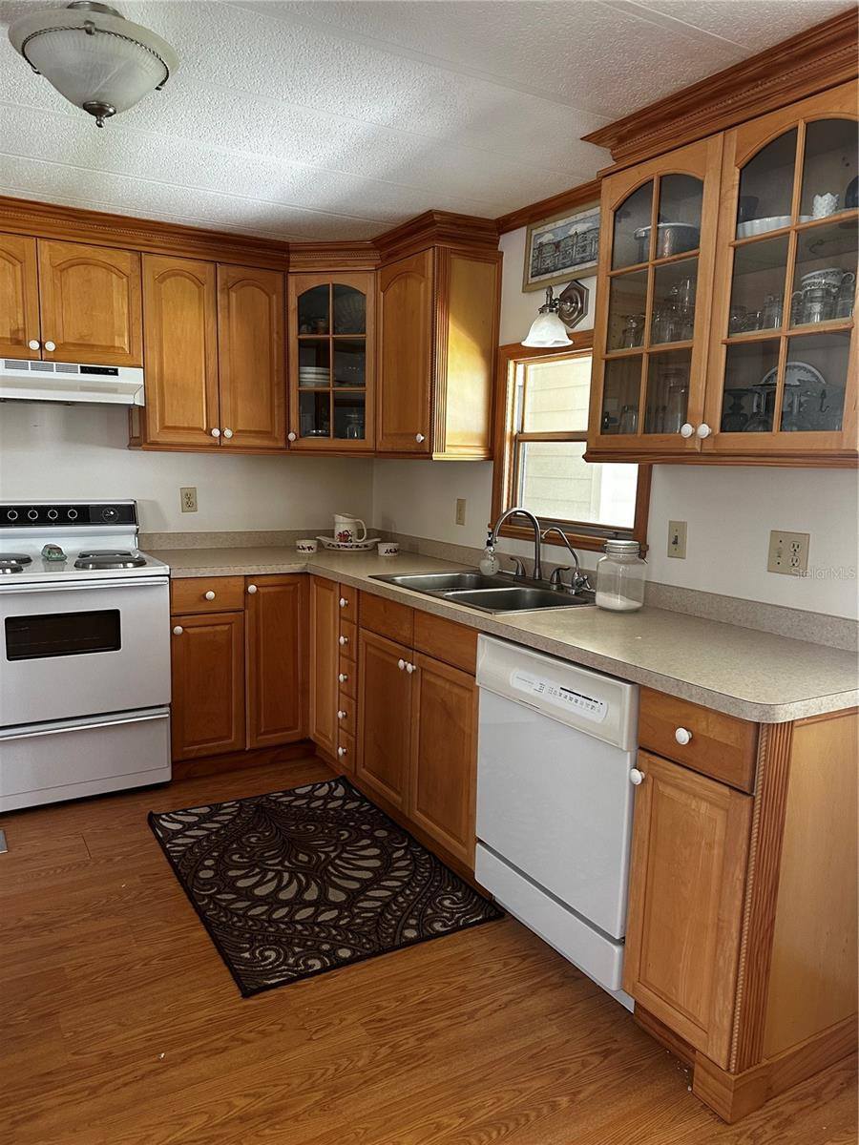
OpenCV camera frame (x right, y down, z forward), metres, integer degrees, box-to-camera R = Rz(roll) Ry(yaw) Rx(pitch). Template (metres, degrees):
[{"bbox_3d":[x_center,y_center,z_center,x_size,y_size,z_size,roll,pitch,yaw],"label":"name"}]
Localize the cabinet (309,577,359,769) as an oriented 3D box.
[{"bbox_3d":[-0.140,0.398,3.418,0.601,0.782,0.475,-3,9,-31],"label":"cabinet"}]

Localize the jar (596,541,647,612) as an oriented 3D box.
[{"bbox_3d":[0.612,0.006,2.511,0.151,0.209,0.151,1,8,0],"label":"jar"}]

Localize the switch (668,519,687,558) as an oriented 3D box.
[{"bbox_3d":[0.768,-0.099,2.463,0.014,0.115,0.069,-3,9,-31],"label":"switch"}]

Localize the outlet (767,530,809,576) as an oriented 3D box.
[{"bbox_3d":[0.956,-0.051,2.112,0.008,0.113,0.116,-3,9,-30],"label":"outlet"}]

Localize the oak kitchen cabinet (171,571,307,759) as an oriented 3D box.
[{"bbox_3d":[-0.931,0.355,3.578,0.587,0.782,0.611,-3,9,-31],"label":"oak kitchen cabinet"}]

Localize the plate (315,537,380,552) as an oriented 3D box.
[{"bbox_3d":[-0.395,-0.144,3.982,0.335,0.050,0.200,2,8,2],"label":"plate"}]

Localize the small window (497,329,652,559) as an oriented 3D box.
[{"bbox_3d":[0.509,-0.477,2.866,0.080,0.742,0.870,-3,9,-30],"label":"small window"}]

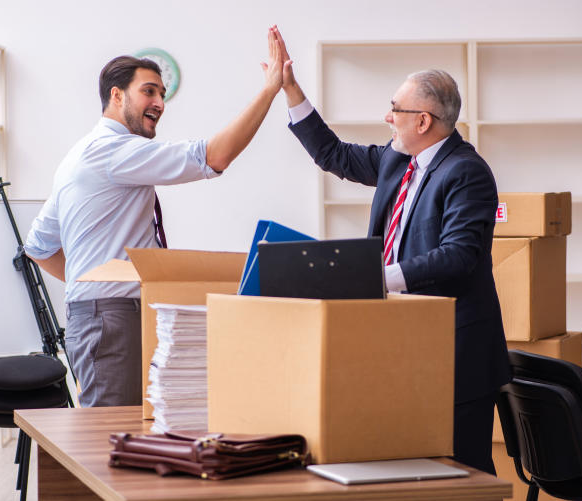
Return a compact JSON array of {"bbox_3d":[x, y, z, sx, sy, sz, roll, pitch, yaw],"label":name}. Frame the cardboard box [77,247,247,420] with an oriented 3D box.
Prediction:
[{"bbox_3d":[-0.282,0.230,6.137,0.540,0.450,0.550,-1,2,8],"label":"cardboard box"}]

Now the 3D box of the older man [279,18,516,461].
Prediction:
[{"bbox_3d":[0.286,0.283,6.114,0.640,1.820,0.520,-2,2,-26],"label":"older man"}]

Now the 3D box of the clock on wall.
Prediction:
[{"bbox_3d":[-0.713,-0.917,11.474,0.289,0.289,0.045,-1,2,0],"label":"clock on wall"}]

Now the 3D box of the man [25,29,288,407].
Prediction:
[{"bbox_3d":[-0.379,0.274,6.414,0.700,1.834,0.500,-2,2,-20],"label":"man"}]

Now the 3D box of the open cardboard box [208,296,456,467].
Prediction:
[{"bbox_3d":[0.092,0.294,5.345,0.365,0.368,0.520,-2,2,-30],"label":"open cardboard box"}]

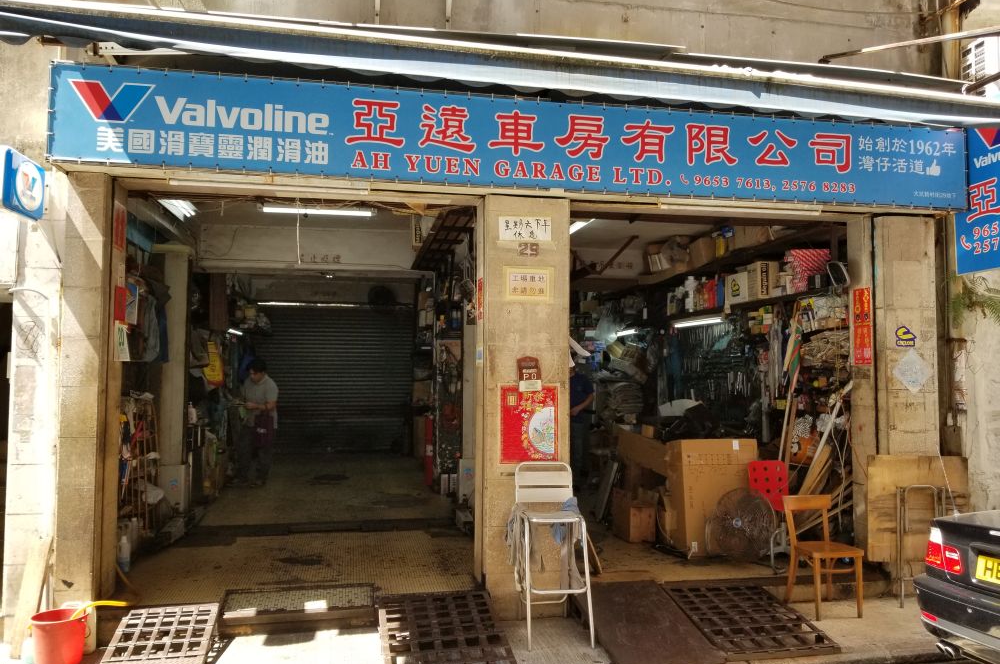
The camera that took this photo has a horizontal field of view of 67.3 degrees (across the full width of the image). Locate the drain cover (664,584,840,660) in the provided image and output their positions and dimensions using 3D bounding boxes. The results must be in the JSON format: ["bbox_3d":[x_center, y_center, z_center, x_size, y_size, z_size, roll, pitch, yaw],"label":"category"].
[{"bbox_3d":[1.579,1.844,4.824,0.719,0.050,0.878,1,6,-11],"label":"drain cover"}]

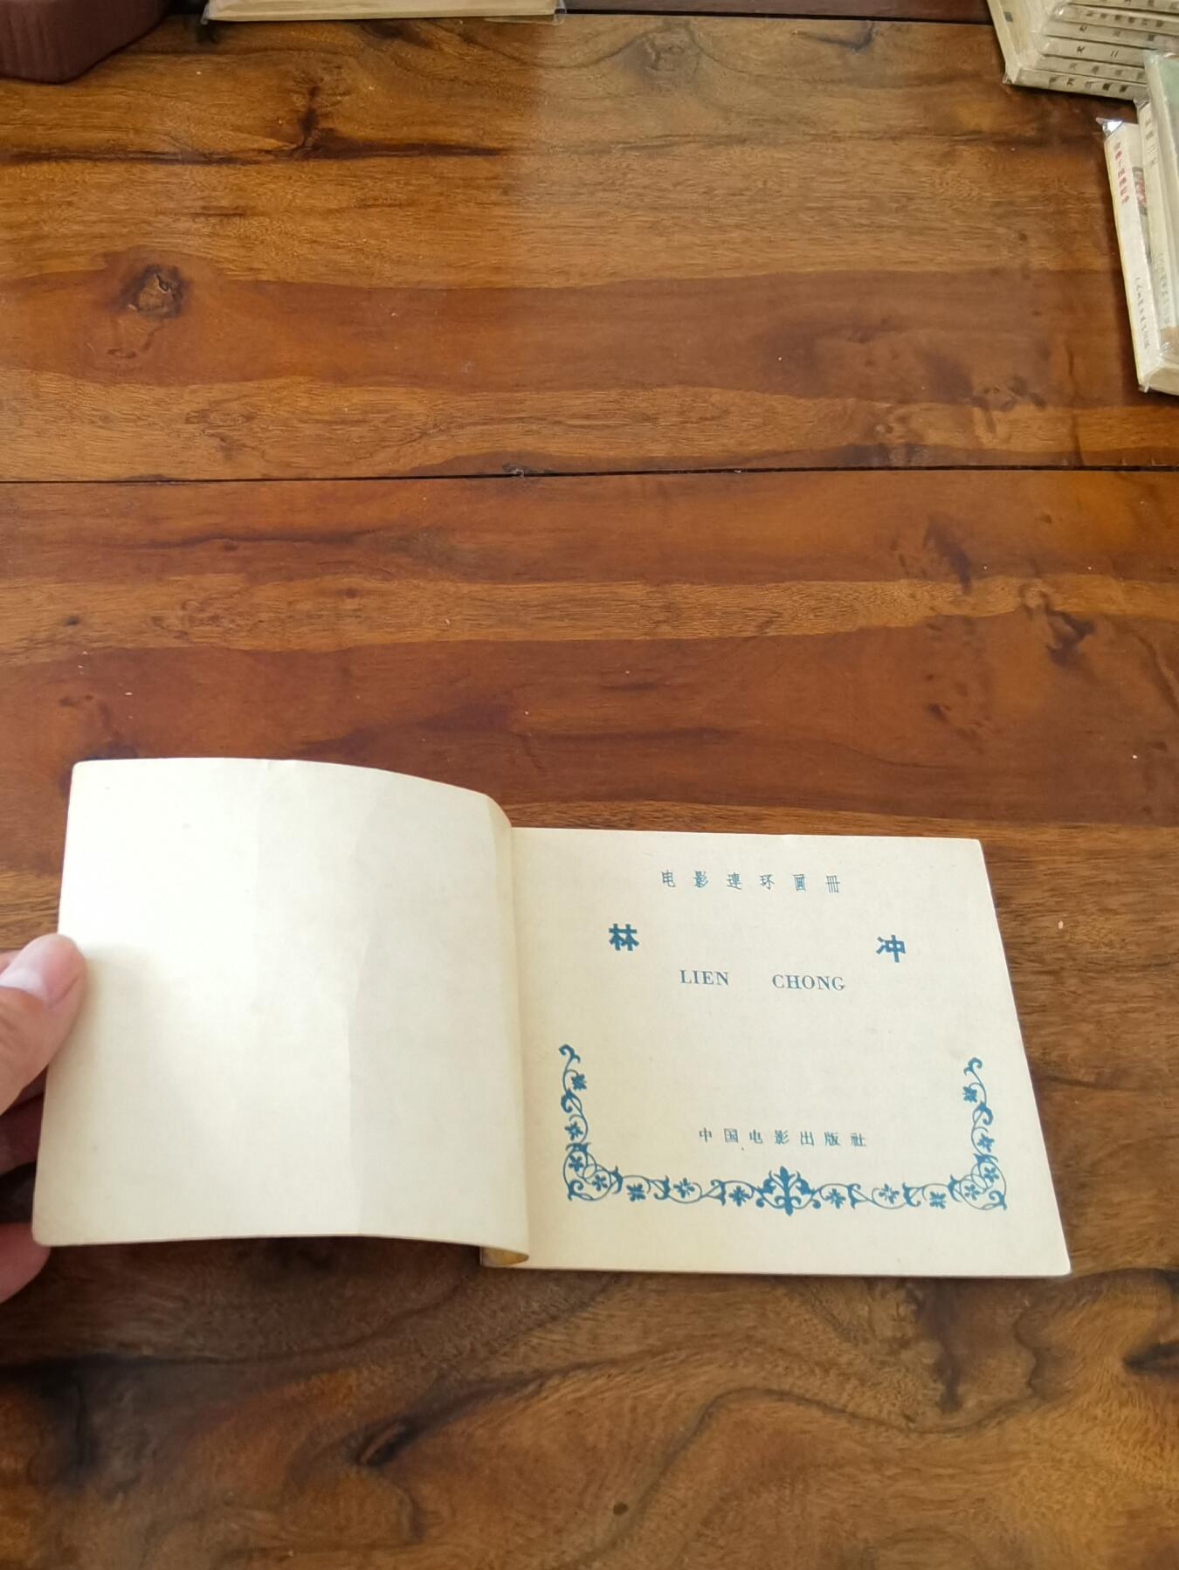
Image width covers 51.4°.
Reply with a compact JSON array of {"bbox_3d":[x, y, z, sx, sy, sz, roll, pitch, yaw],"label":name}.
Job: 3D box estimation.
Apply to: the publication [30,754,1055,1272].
[{"bbox_3d":[-0.004,0.051,0.270,0.217,0.033,0.104,2,62,-5],"label":"publication"}]

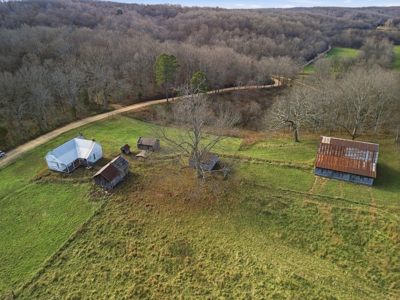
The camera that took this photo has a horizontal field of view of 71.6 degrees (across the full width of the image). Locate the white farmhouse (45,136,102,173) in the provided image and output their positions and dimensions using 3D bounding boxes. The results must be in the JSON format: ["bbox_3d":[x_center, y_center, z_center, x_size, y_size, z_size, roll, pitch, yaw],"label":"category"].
[{"bbox_3d":[-35.431,0.932,78.750,9.625,6.282,11.347,9,27,17],"label":"white farmhouse"}]

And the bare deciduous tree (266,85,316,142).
[{"bbox_3d":[30.604,-11.371,89.114,14.500,19.310,14.500,0,26,0],"label":"bare deciduous tree"}]

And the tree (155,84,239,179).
[{"bbox_3d":[-0.555,-3.654,67.396,19.000,24.480,19.000,0,26,0],"label":"tree"}]

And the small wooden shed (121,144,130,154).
[{"bbox_3d":[-22.880,-0.161,85.513,2.100,2.317,2.000,8,27,16],"label":"small wooden shed"}]

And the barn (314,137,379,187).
[{"bbox_3d":[39.306,1.458,75.009,13.763,8.615,12.844,10,28,20],"label":"barn"}]

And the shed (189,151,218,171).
[{"bbox_3d":[1.150,2.393,78.966,6.494,3.466,6.500,10,28,20],"label":"shed"}]

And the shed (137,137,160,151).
[{"bbox_3d":[-16.149,-2.144,88.240,5.605,3.491,4.142,8,27,17],"label":"shed"}]

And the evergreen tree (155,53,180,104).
[{"bbox_3d":[-14.814,-31.618,126.613,10.500,22.830,10.500,0,26,0],"label":"evergreen tree"}]

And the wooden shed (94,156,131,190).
[{"bbox_3d":[-22.573,5.579,71.553,5.300,4.237,8.480,8,27,16],"label":"wooden shed"}]

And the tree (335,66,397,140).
[{"bbox_3d":[52.663,-14.381,89.491,18.000,24.390,18.000,0,26,0],"label":"tree"}]

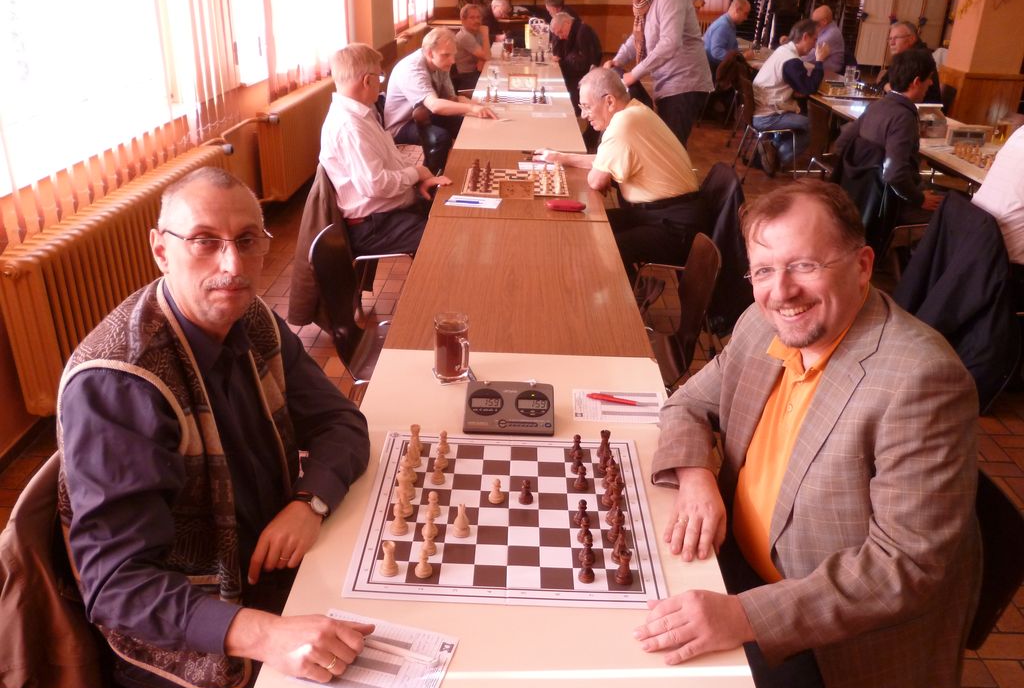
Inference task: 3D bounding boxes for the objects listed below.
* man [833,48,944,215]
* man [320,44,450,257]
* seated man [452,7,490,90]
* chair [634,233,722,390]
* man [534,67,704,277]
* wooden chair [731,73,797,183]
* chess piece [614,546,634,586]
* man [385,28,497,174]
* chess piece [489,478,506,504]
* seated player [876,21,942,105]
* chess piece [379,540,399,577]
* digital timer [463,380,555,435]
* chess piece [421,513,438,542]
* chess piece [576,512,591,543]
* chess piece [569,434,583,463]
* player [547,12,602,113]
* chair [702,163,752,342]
[{"bbox_3d":[2.033,-0.887,4.434,0.780,1.305,0.550,-1,25,-7],"label":"man"},{"bbox_3d":[-0.515,-0.685,3.842,0.700,1.310,0.520,2,25,0],"label":"man"},{"bbox_3d":[-0.302,-2.776,8.435,0.680,1.260,0.500,7,25,11],"label":"seated man"},{"bbox_3d":[0.440,0.045,2.978,0.530,0.830,0.440,2,25,0],"label":"chair"},{"bbox_3d":[0.521,-0.673,4.011,0.780,1.270,0.680,2,25,0],"label":"man"},{"bbox_3d":[2.234,-1.835,7.083,0.540,0.840,0.480,0,25,-3],"label":"wooden chair"},{"bbox_3d":[0.188,0.367,1.367,0.029,0.056,0.029,2,25,0],"label":"chess piece"},{"bbox_3d":[-0.482,-1.349,5.288,0.800,1.250,0.580,4,25,4],"label":"man"},{"bbox_3d":[-0.028,0.281,1.603,0.029,0.049,0.029,2,25,0],"label":"chess piece"},{"bbox_3d":[3.192,-1.941,6.771,0.760,1.290,0.560,0,25,-5],"label":"seated player"},{"bbox_3d":[-0.201,0.351,1.359,0.032,0.052,0.032,2,25,0],"label":"chess piece"},{"bbox_3d":[-0.005,0.141,1.820,0.190,0.066,0.120,2,25,0],"label":"digital timer"},{"bbox_3d":[-0.143,0.315,1.447,0.029,0.047,0.029,2,25,0],"label":"chess piece"},{"bbox_3d":[0.130,0.326,1.462,0.027,0.047,0.027,2,25,0],"label":"chess piece"},{"bbox_3d":[0.138,0.216,1.754,0.029,0.049,0.029,2,25,0],"label":"chess piece"},{"bbox_3d":[0.638,-2.696,8.390,0.540,1.270,0.550,2,25,0],"label":"player"},{"bbox_3d":[0.773,-0.411,3.963,0.520,0.850,0.500,2,25,0],"label":"chair"}]

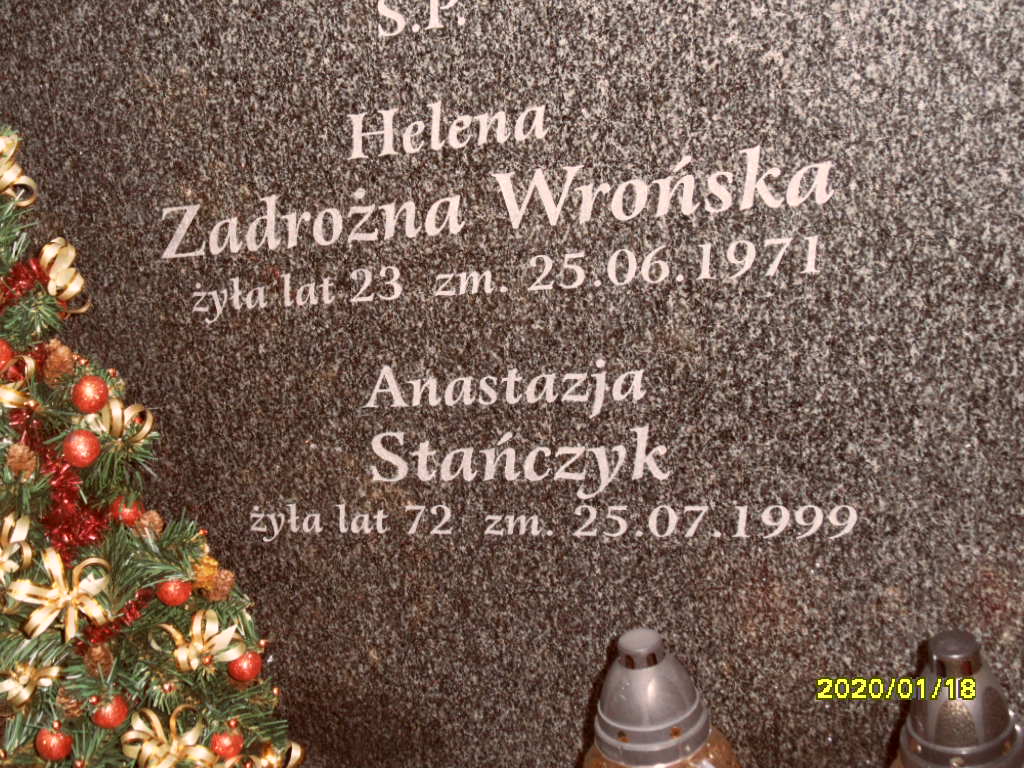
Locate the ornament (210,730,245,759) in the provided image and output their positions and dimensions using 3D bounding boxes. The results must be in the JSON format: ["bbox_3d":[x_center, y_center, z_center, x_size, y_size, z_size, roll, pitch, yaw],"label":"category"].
[{"bbox_3d":[-0.223,0.281,1.160,0.027,0.027,0.027,-11,18,-6],"label":"ornament"}]

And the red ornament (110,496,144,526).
[{"bbox_3d":[-0.299,0.098,1.150,0.027,0.027,0.027,-11,18,-6],"label":"red ornament"}]

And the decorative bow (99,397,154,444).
[{"bbox_3d":[-0.289,0.027,1.110,0.030,0.036,0.042,8,29,38],"label":"decorative bow"}]

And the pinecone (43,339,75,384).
[{"bbox_3d":[-0.343,-0.017,1.120,0.024,0.035,0.024,-11,18,-6],"label":"pinecone"}]

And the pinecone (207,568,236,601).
[{"bbox_3d":[-0.222,0.153,1.130,0.023,0.026,0.023,11,32,42],"label":"pinecone"}]

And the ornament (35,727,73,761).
[{"bbox_3d":[-0.341,0.268,1.100,0.028,0.026,0.028,-19,24,-17],"label":"ornament"}]

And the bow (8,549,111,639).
[{"bbox_3d":[-0.328,0.152,1.070,0.074,0.066,0.036,-13,-9,-14],"label":"bow"}]

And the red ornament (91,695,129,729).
[{"bbox_3d":[-0.299,0.244,1.100,0.028,0.026,0.028,-19,24,-17],"label":"red ornament"}]

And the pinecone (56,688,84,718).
[{"bbox_3d":[-0.333,0.240,1.115,0.023,0.026,0.023,-19,24,-17],"label":"pinecone"}]

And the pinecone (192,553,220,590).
[{"bbox_3d":[-0.233,0.144,1.130,0.023,0.028,0.023,-11,18,-6],"label":"pinecone"}]

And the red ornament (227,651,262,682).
[{"bbox_3d":[-0.207,0.218,1.150,0.027,0.027,0.027,-11,18,-6],"label":"red ornament"}]

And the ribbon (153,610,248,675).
[{"bbox_3d":[-0.237,0.194,1.120,0.070,0.050,0.040,-16,-9,-23],"label":"ribbon"}]

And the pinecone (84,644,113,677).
[{"bbox_3d":[-0.310,0.207,1.110,0.023,0.028,0.023,-19,24,-17],"label":"pinecone"}]

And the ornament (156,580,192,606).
[{"bbox_3d":[-0.253,0.154,1.110,0.027,0.027,0.027,-11,18,-6],"label":"ornament"}]

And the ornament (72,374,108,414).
[{"bbox_3d":[-0.313,0.008,1.100,0.027,0.027,0.027,-11,18,-6],"label":"ornament"}]

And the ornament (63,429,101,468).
[{"bbox_3d":[-0.315,0.047,1.085,0.028,0.028,0.028,-19,24,-17],"label":"ornament"}]

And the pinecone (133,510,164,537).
[{"bbox_3d":[-0.278,0.106,1.130,0.023,0.024,0.023,11,32,42],"label":"pinecone"}]

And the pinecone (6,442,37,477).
[{"bbox_3d":[-0.361,0.056,1.090,0.023,0.027,0.023,-19,24,-17],"label":"pinecone"}]

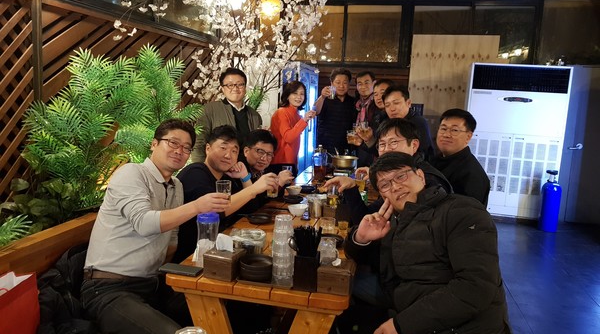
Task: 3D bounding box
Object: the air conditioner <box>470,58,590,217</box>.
[{"bbox_3d":[2.673,-0.305,5.737,1.091,1.886,0.420,4,9,13],"label":"air conditioner"}]

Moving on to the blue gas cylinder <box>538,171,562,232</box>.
[{"bbox_3d":[2.906,0.378,5.194,0.195,0.720,0.195,4,9,13],"label":"blue gas cylinder"}]

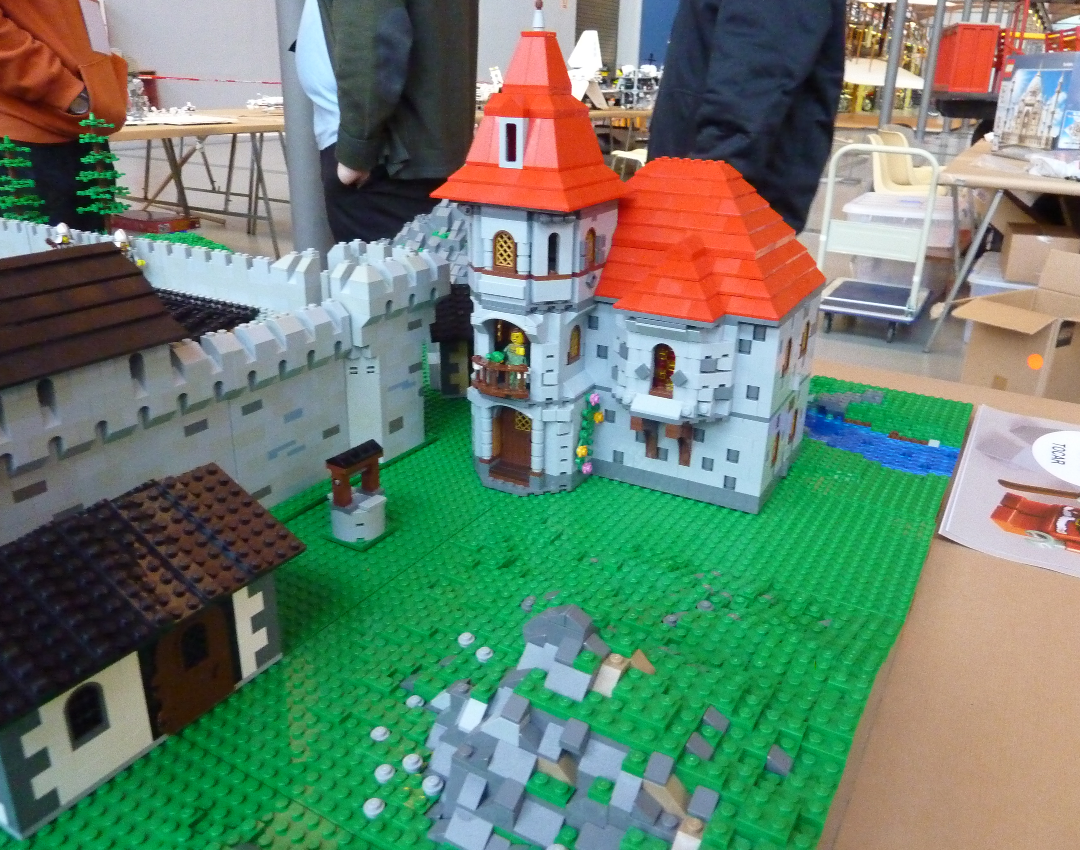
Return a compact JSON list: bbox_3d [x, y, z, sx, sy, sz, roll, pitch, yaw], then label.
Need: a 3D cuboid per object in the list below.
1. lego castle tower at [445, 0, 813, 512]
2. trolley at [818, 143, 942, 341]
[{"bbox_3d":[0.071,-0.116,0.560,0.219,0.310,0.207,13,25,28],"label":"lego castle tower"},{"bbox_3d":[1.618,-0.876,3.870,0.467,0.866,0.710,12,24,26],"label":"trolley"}]

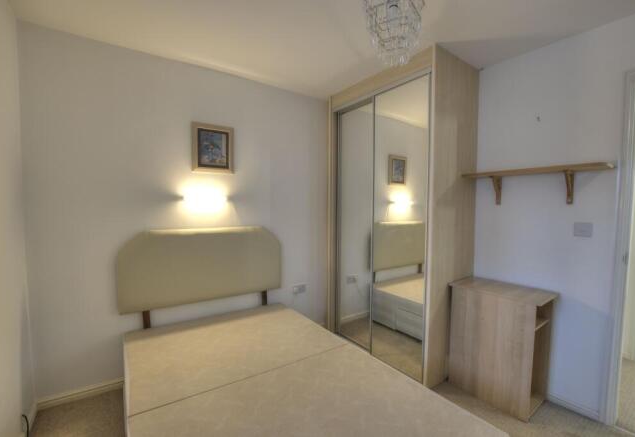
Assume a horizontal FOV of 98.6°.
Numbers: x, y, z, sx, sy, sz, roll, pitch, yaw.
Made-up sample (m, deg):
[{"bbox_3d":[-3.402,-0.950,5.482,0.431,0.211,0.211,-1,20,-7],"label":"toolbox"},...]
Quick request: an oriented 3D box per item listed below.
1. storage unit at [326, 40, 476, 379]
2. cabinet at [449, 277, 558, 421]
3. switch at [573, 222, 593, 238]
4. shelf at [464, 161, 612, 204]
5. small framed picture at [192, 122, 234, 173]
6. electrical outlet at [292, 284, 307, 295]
[{"bbox_3d":[0.686,0.002,2.538,0.588,2.361,1.226,-2,4,-34],"label":"storage unit"},{"bbox_3d":[1.282,0.851,1.918,0.350,0.738,0.536,-2,4,-34],"label":"cabinet"},{"bbox_3d":[1.649,0.075,1.694,0.012,0.087,0.087,-1,4,-33],"label":"switch"},{"bbox_3d":[1.400,-0.203,1.808,0.223,0.217,0.751,-2,4,-34],"label":"shelf"},{"bbox_3d":[-0.831,-0.560,2.194,0.327,0.376,0.025,-2,4,-34],"label":"small framed picture"},{"bbox_3d":[-0.171,0.708,2.727,0.146,0.082,0.012,-2,4,-34],"label":"electrical outlet"}]

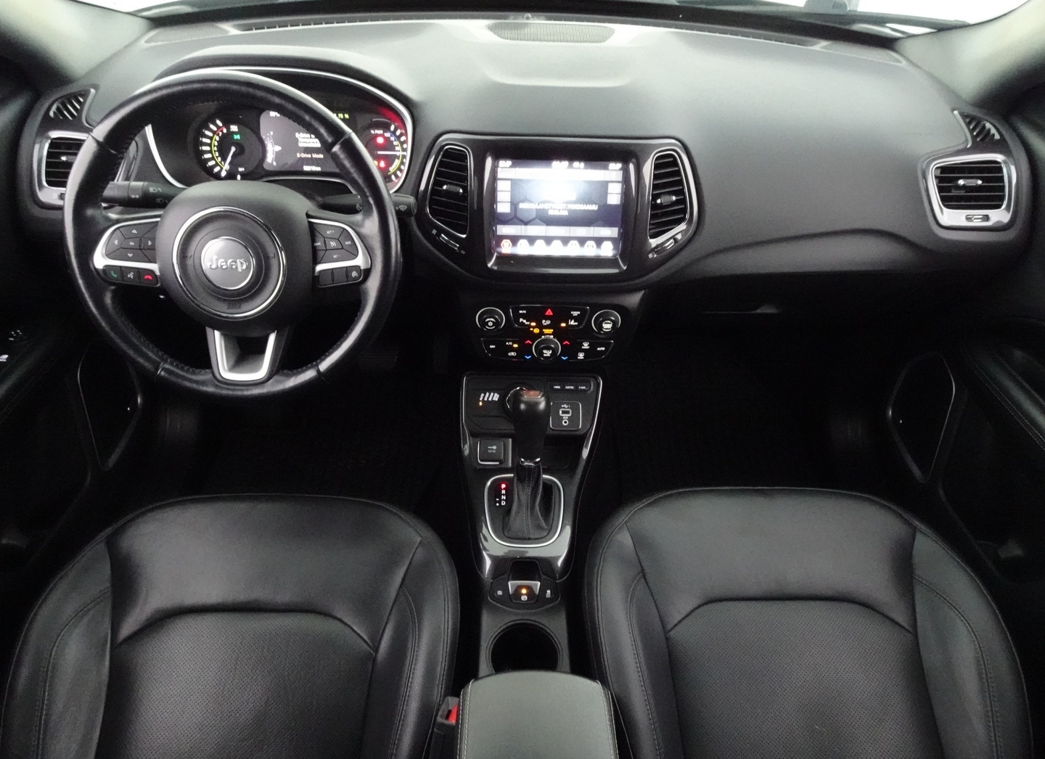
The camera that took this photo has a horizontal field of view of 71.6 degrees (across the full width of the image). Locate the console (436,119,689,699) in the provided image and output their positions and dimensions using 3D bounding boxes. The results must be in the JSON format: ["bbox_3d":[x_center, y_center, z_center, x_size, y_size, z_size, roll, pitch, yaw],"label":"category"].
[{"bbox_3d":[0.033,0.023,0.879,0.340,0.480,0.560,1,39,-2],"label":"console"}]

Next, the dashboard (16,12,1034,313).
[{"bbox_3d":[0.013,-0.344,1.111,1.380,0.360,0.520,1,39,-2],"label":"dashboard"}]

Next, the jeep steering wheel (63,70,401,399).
[{"bbox_3d":[-0.330,-0.147,0.834,0.378,0.378,0.110,1,19,-2],"label":"jeep steering wheel"}]

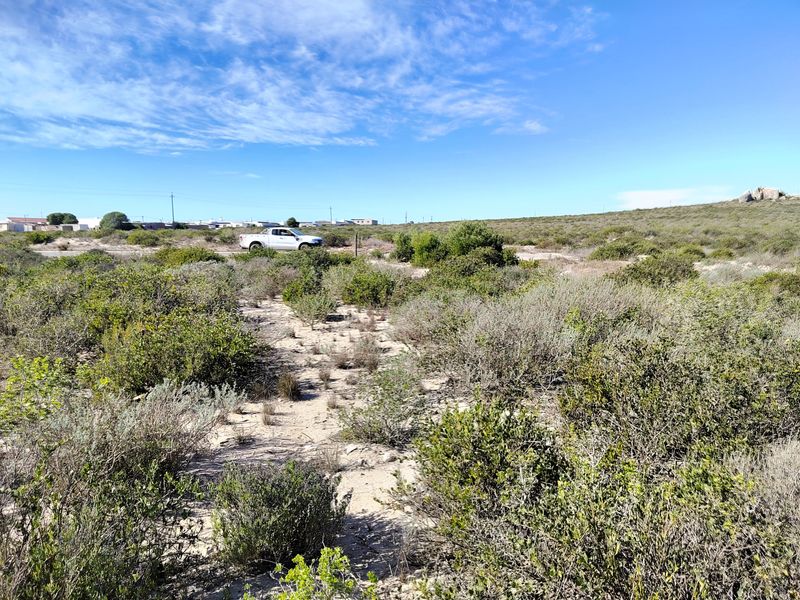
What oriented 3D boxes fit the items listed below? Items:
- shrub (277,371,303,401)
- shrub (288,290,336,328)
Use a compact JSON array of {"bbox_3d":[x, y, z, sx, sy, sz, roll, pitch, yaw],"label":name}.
[{"bbox_3d":[-1.037,0.779,4.987,0.240,0.270,0.240,0,8,0],"label":"shrub"},{"bbox_3d":[-1.367,0.139,8.302,0.720,0.580,0.680,0,8,0],"label":"shrub"}]

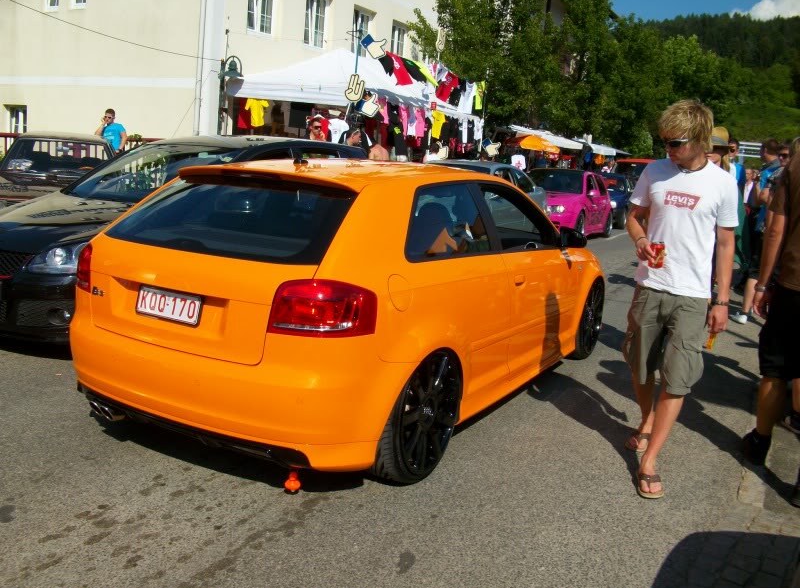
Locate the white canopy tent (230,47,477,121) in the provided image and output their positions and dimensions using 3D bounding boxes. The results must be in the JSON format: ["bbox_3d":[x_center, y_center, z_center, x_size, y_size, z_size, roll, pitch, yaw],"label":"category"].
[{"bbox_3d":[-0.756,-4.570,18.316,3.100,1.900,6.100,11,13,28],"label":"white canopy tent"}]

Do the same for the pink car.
[{"bbox_3d":[3.360,-1.925,16.630,1.770,1.410,4.200,9,11,26],"label":"pink car"}]

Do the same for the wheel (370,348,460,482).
[{"bbox_3d":[0.042,0.520,3.645,0.235,0.650,0.650,10,13,29],"label":"wheel"}]

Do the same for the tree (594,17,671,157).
[{"bbox_3d":[11.292,-9.502,38.000,4.600,8.000,4.600,10,13,26],"label":"tree"}]

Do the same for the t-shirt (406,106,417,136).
[{"bbox_3d":[0.249,-3.732,17.000,0.130,0.660,0.500,11,13,28],"label":"t-shirt"}]

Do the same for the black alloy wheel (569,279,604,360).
[{"bbox_3d":[1.322,0.152,5.852,0.235,0.650,0.650,10,13,29],"label":"black alloy wheel"}]

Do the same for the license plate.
[{"bbox_3d":[-0.960,0.047,3.260,0.345,0.115,0.020,10,1,29],"label":"license plate"}]

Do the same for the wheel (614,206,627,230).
[{"bbox_3d":[5.599,-1.922,20.000,0.210,0.620,0.620,9,11,26],"label":"wheel"}]

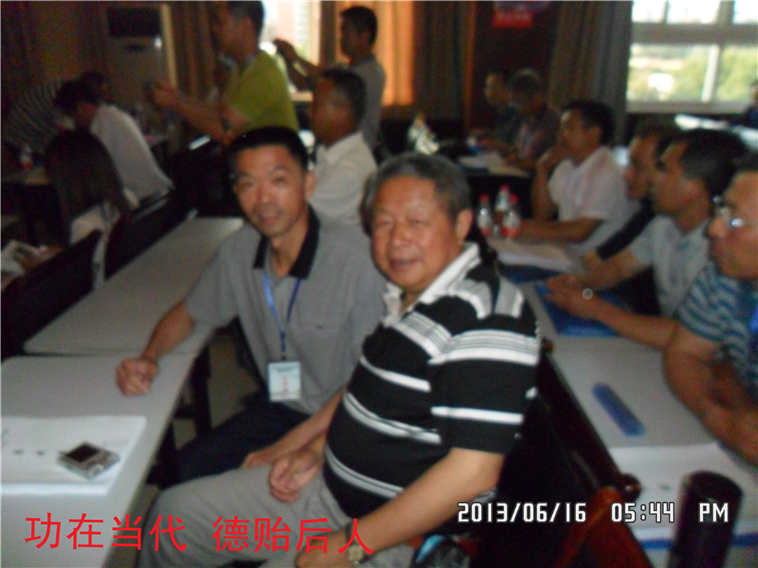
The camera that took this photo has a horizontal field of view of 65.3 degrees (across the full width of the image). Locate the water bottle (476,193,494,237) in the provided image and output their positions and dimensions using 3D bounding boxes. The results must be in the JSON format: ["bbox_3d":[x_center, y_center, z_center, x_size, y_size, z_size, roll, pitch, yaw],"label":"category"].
[{"bbox_3d":[0.442,-0.285,2.418,0.063,0.185,0.063,0,22,0],"label":"water bottle"}]

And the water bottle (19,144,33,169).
[{"bbox_3d":[-2.371,-0.868,3.929,0.064,0.180,0.064,0,22,0],"label":"water bottle"}]

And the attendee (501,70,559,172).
[{"bbox_3d":[0.860,-0.616,3.696,0.650,1.290,0.500,-2,23,-5],"label":"attendee"}]

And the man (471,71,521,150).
[{"bbox_3d":[0.860,-0.803,4.159,0.650,1.280,0.500,-2,23,-5],"label":"man"}]

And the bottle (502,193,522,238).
[{"bbox_3d":[0.554,-0.287,2.417,0.063,0.190,0.063,0,22,0],"label":"bottle"}]

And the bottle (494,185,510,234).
[{"bbox_3d":[0.528,-0.310,2.467,0.063,0.195,0.063,0,22,0],"label":"bottle"}]

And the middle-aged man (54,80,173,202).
[{"bbox_3d":[-1.220,-0.299,2.876,0.780,1.250,0.520,0,22,0],"label":"middle-aged man"}]

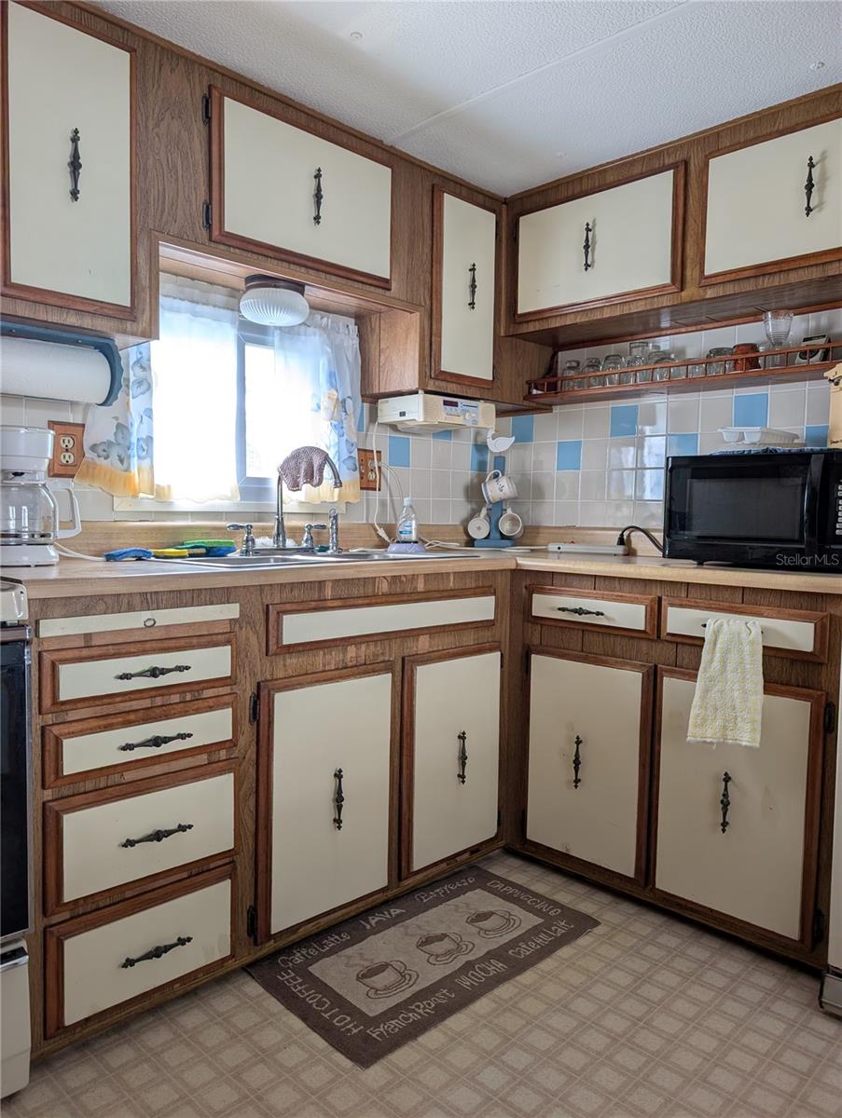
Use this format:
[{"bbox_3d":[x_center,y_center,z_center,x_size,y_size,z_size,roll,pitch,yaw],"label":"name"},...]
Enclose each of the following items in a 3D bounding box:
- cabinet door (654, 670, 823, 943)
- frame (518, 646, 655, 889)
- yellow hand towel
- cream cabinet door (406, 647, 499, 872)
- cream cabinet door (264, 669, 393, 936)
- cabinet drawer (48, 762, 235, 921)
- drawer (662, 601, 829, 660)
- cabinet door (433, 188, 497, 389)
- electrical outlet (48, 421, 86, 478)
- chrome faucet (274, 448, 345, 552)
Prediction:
[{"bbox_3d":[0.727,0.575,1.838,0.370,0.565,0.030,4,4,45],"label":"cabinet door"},{"bbox_3d":[0.443,0.550,2.112,0.045,0.592,0.395,-2,5,-45],"label":"frame"},{"bbox_3d":[0.702,0.287,1.797,0.045,0.302,0.172,-2,5,-45],"label":"yellow hand towel"},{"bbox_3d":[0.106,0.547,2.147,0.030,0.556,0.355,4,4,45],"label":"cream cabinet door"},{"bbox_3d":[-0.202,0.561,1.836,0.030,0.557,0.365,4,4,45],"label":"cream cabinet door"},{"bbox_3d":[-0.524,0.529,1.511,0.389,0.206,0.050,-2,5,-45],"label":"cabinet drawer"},{"bbox_3d":[0.736,0.160,1.801,0.045,0.112,0.387,-2,5,-45],"label":"drawer"},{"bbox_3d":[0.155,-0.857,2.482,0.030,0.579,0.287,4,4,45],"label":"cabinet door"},{"bbox_3d":[-0.884,-0.273,1.952,0.090,0.138,0.020,-2,5,-45],"label":"electrical outlet"},{"bbox_3d":[-0.321,-0.166,2.186,0.250,0.305,0.080,3,4,33],"label":"chrome faucet"}]

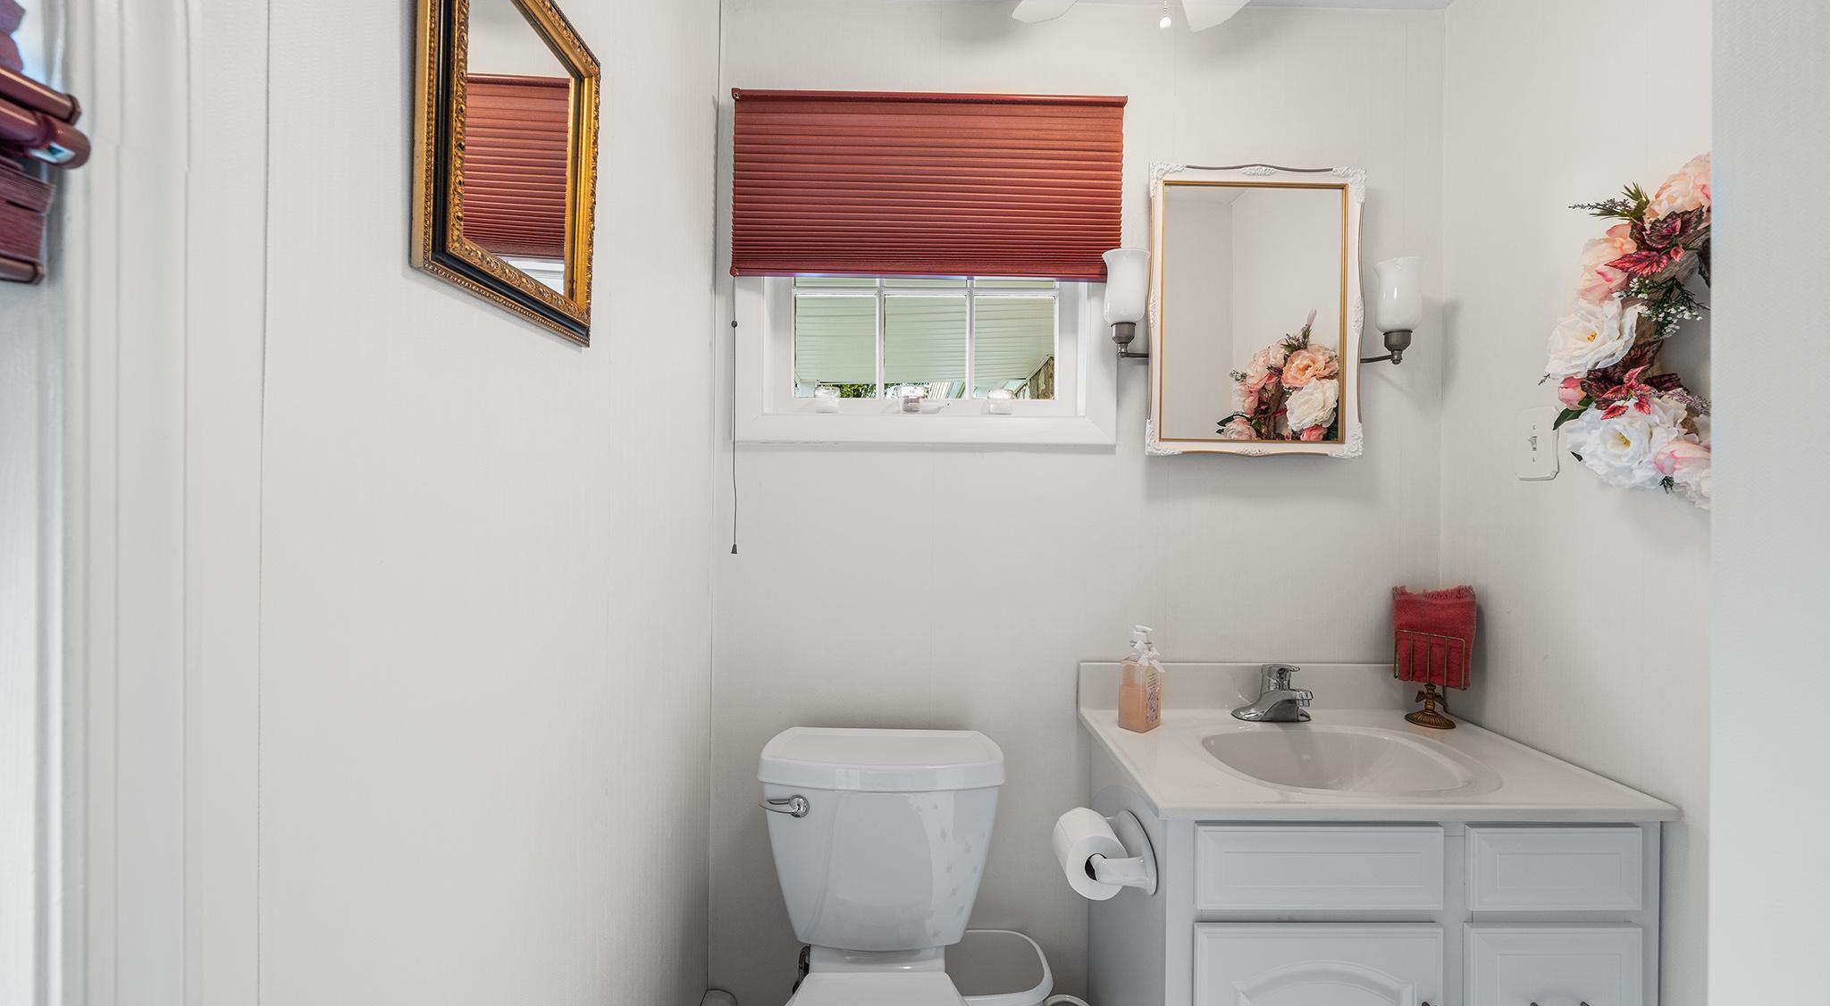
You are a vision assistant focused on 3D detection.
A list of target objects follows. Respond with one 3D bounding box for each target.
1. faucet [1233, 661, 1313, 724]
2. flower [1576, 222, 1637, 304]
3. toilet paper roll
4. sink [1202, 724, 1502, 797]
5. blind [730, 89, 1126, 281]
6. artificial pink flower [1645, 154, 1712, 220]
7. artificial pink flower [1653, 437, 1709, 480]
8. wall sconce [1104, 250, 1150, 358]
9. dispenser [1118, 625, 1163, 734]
[{"bbox_3d":[0.741,0.393,1.348,0.160,0.118,0.160,1,0,-1],"label":"faucet"},{"bbox_3d":[1.095,-0.380,1.048,0.080,0.115,0.105,1,0,24],"label":"flower"},{"bbox_3d":[0.293,0.587,1.111,0.103,0.103,0.102,1,0,-1],"label":"toilet paper roll"},{"bbox_3d":[0.753,0.517,1.182,0.500,0.140,0.340,1,0,-1],"label":"sink"},{"bbox_3d":[0.030,-0.662,1.400,0.828,0.389,0.045,1,0,-1],"label":"blind"},{"bbox_3d":[1.084,-0.440,0.923,0.080,0.110,0.110,1,0,-1],"label":"artificial pink flower"},{"bbox_3d":[1.088,-0.062,0.933,0.070,0.064,0.085,1,0,-1],"label":"artificial pink flower"},{"bbox_3d":[0.443,-0.414,1.382,0.102,0.218,0.125,1,0,-1],"label":"wall sconce"},{"bbox_3d":[0.453,0.346,1.326,0.064,0.205,0.053,1,0,-44],"label":"dispenser"}]

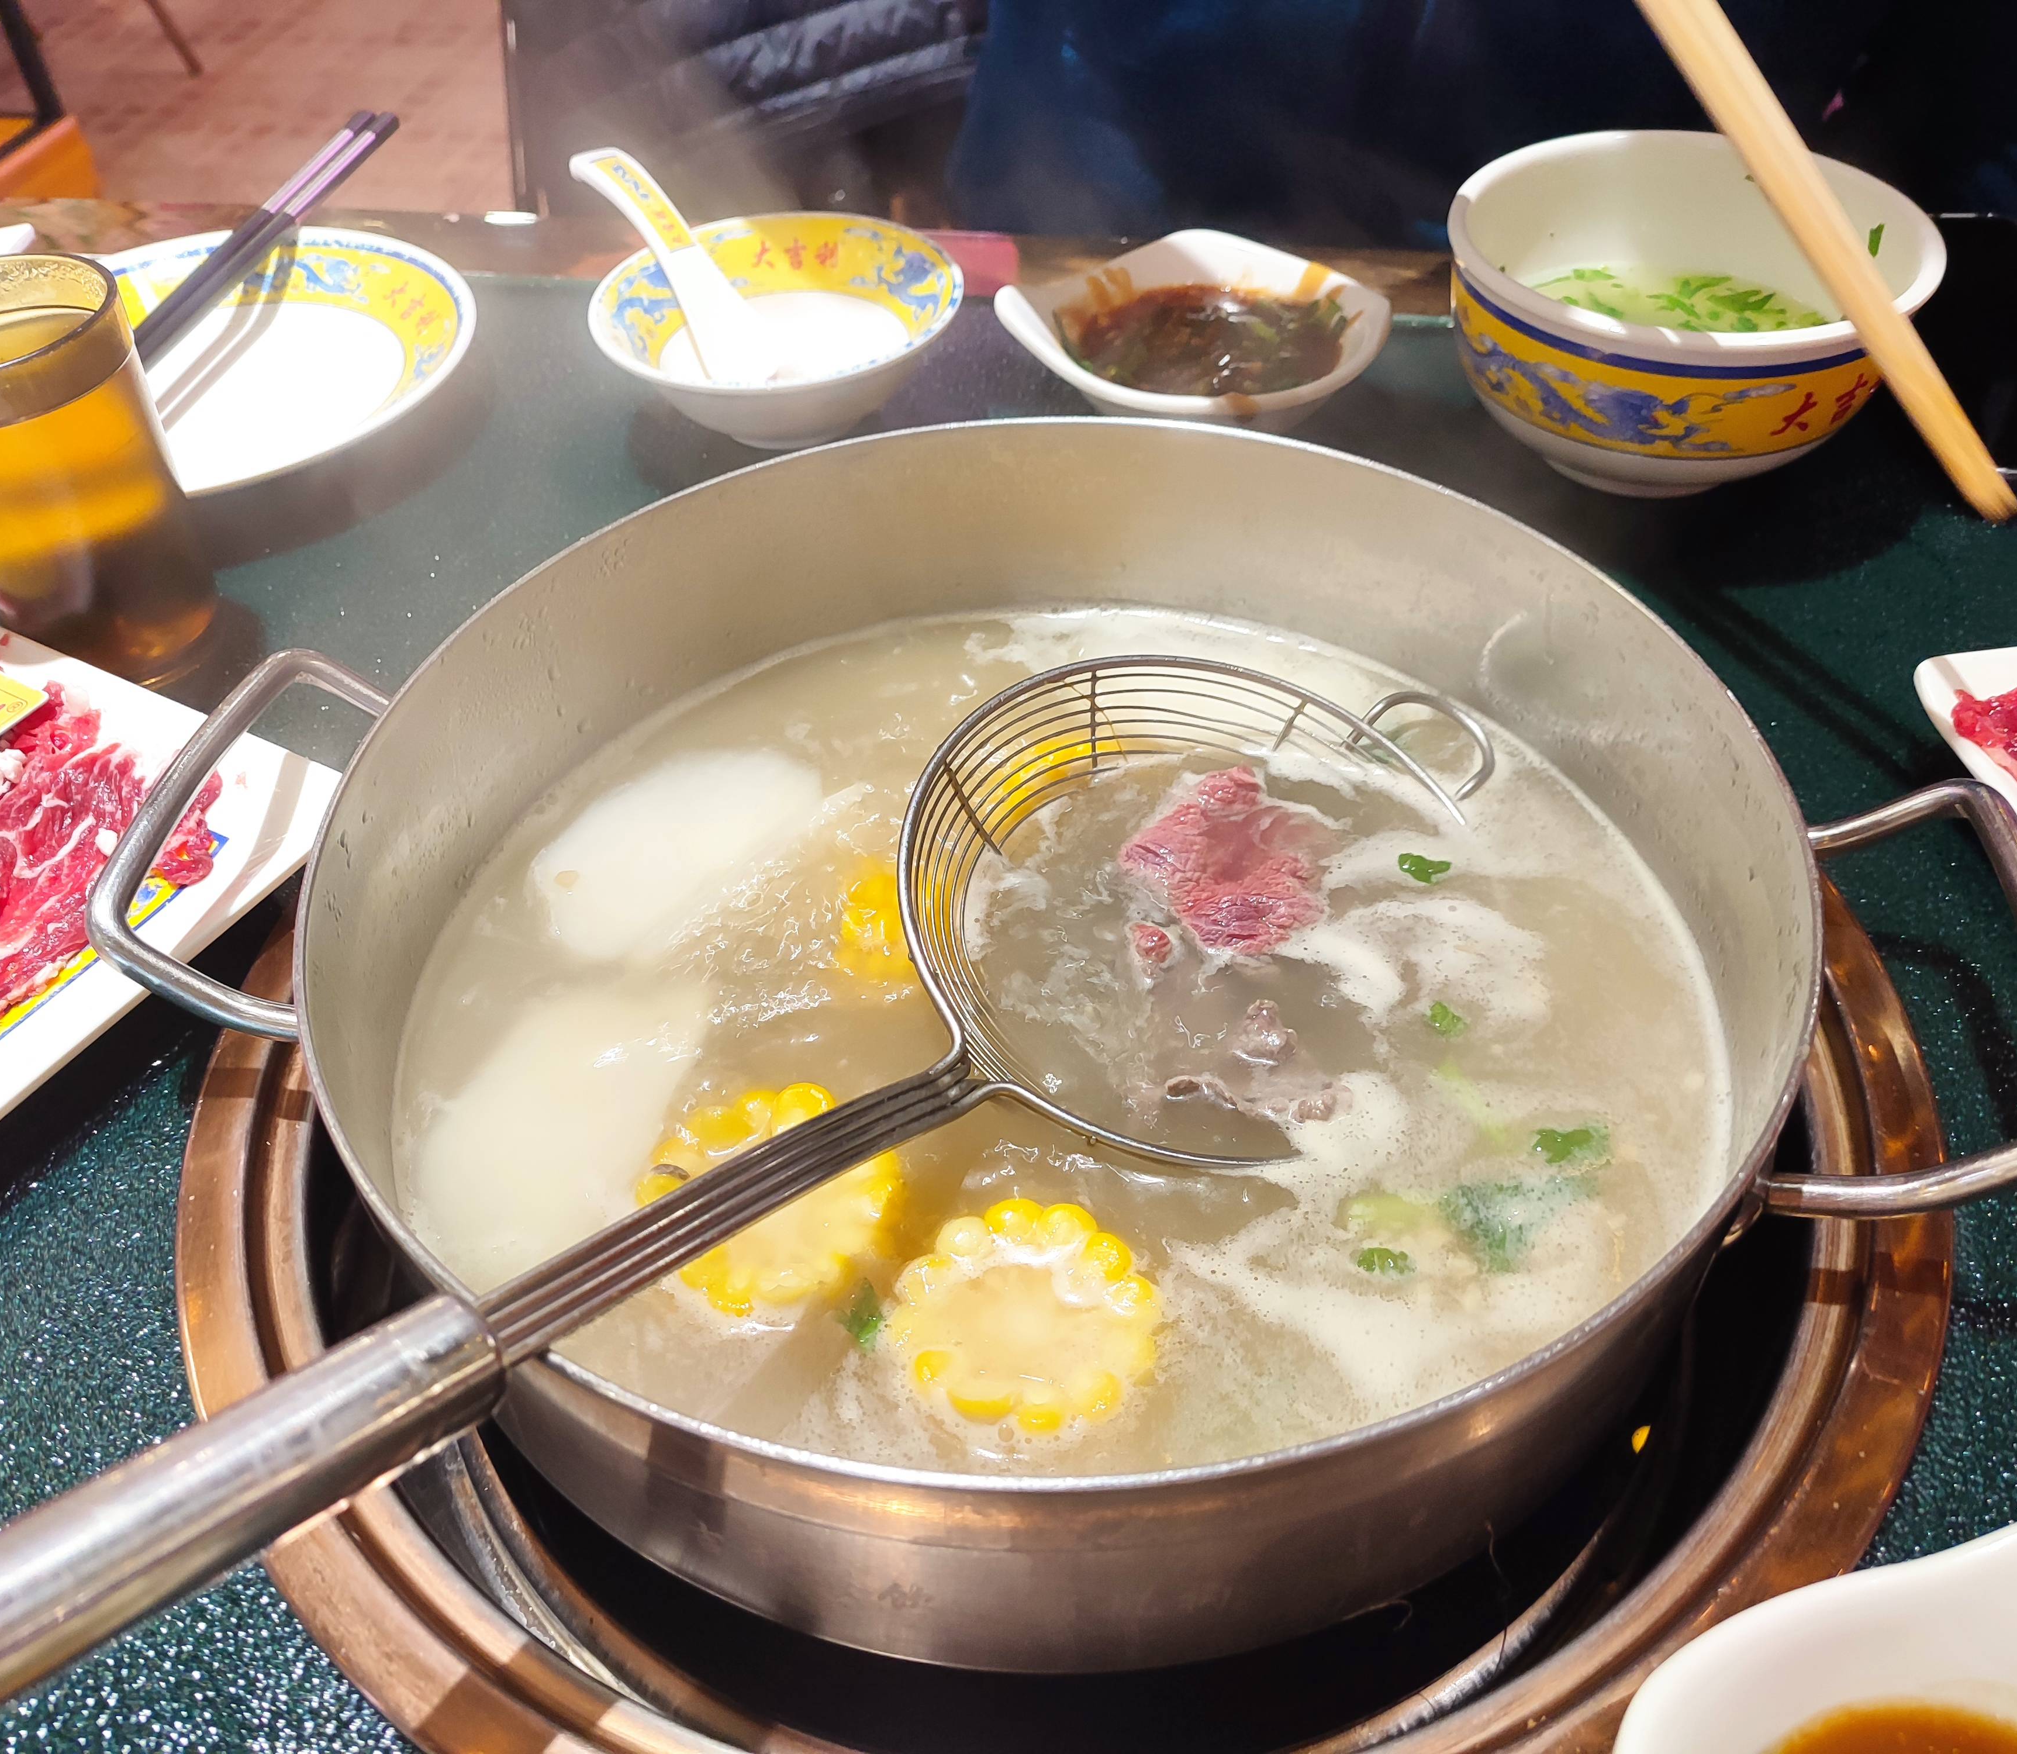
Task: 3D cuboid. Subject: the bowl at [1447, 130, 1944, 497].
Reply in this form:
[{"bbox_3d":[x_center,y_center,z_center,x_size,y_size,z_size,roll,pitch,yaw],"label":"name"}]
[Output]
[{"bbox_3d":[0.178,-0.147,0.460,0.124,0.062,0.124,-1,45,1],"label":"bowl"}]

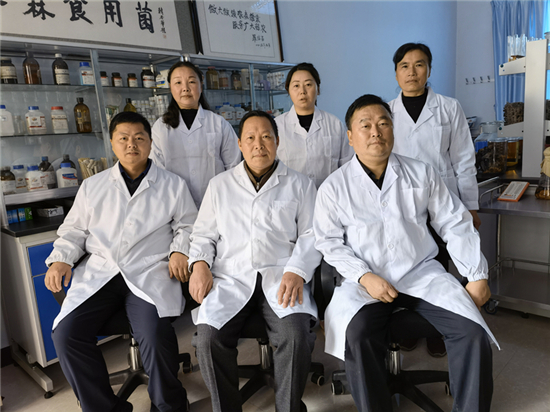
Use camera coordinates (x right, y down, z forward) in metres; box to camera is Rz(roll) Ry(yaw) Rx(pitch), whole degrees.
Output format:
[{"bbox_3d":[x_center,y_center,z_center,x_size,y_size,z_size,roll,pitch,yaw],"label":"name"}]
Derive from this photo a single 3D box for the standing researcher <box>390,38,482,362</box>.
[{"bbox_3d":[0.741,-0.014,2.288,0.530,1.626,0.310,-2,10,10],"label":"standing researcher"}]

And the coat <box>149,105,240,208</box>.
[{"bbox_3d":[-0.388,-0.080,2.318,0.480,0.916,0.300,-4,10,-1],"label":"coat"}]

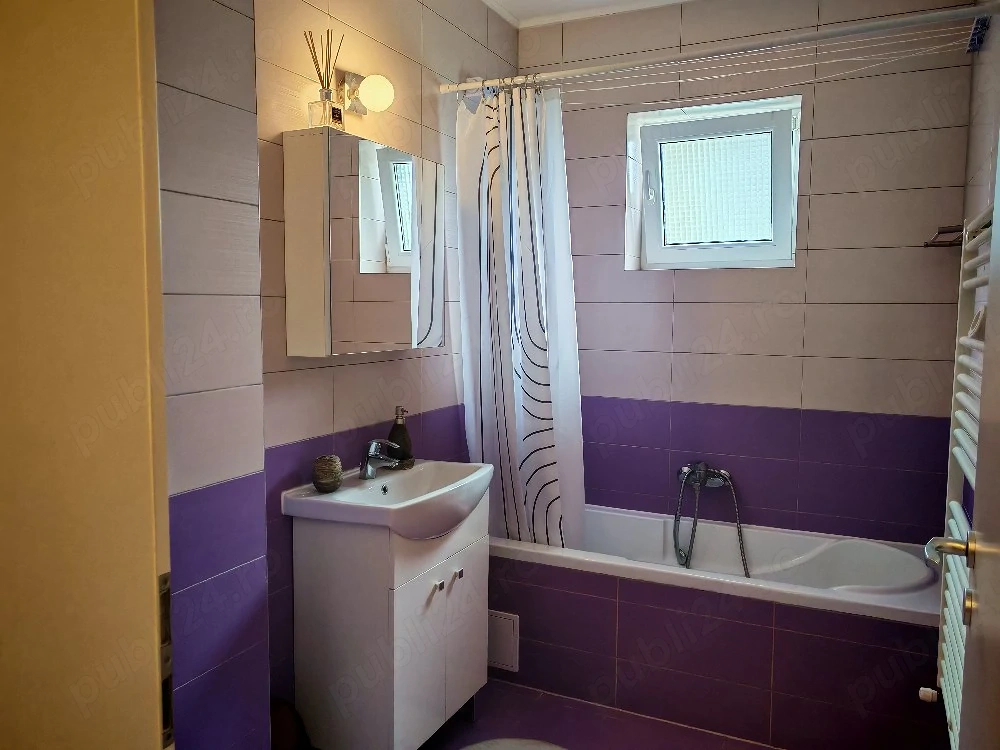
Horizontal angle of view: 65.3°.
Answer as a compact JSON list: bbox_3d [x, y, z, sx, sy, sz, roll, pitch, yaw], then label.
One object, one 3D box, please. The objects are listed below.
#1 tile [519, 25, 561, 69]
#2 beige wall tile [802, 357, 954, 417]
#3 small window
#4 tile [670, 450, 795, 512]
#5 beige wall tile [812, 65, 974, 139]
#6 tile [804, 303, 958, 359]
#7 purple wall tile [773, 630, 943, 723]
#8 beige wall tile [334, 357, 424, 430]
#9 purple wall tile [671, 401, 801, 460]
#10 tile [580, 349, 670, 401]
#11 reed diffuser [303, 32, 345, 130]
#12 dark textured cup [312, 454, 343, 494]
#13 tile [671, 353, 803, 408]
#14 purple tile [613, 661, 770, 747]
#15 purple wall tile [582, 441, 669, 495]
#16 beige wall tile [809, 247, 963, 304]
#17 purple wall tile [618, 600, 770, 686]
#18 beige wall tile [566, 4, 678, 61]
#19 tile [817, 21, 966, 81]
[{"bbox_3d":[0.176,-1.401,3.332,0.198,0.163,0.010,3,6,26],"label":"tile"},{"bbox_3d":[1.380,0.041,2.869,0.497,0.200,0.012,3,5,26],"label":"beige wall tile"},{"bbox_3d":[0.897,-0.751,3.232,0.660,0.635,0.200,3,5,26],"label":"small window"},{"bbox_3d":[0.926,0.420,3.111,0.500,0.201,0.010,3,6,26],"label":"tile"},{"bbox_3d":[1.379,-0.959,2.767,0.494,0.201,0.012,3,6,26],"label":"beige wall tile"},{"bbox_3d":[1.376,-0.159,2.839,0.495,0.201,0.010,3,6,26],"label":"tile"},{"bbox_3d":[1.074,0.895,2.317,0.497,0.200,0.012,3,5,26],"label":"purple wall tile"},{"bbox_3d":[-0.389,0.057,2.544,0.010,0.201,0.500,3,5,26],"label":"beige wall tile"},{"bbox_3d":[0.927,0.218,3.090,0.498,0.201,0.012,3,6,26],"label":"purple wall tile"},{"bbox_3d":[0.482,-0.002,3.303,0.500,0.200,0.012,3,5,26],"label":"tile"},{"bbox_3d":[-0.460,-0.775,2.054,0.088,0.260,0.090,3,6,26],"label":"reed diffuser"},{"bbox_3d":[-0.490,0.280,2.205,0.086,0.102,0.086,0,5,0],"label":"dark textured cup"},{"bbox_3d":[0.928,0.019,3.073,0.498,0.201,0.012,3,6,26],"label":"tile"},{"bbox_3d":[0.622,1.059,2.539,0.500,0.180,0.010,3,6,26],"label":"purple tile"},{"bbox_3d":[0.479,0.397,3.327,0.498,0.201,0.012,3,6,26],"label":"purple wall tile"},{"bbox_3d":[1.375,-0.359,2.820,0.494,0.201,0.012,3,6,26],"label":"beige wall tile"},{"bbox_3d":[0.623,0.869,2.522,0.500,0.201,0.010,3,6,26],"label":"purple wall tile"},{"bbox_3d":[0.491,-1.393,3.180,0.501,0.171,0.010,3,6,26],"label":"beige wall tile"},{"bbox_3d":[1.388,-1.163,2.761,0.496,0.202,0.010,3,6,26],"label":"tile"}]

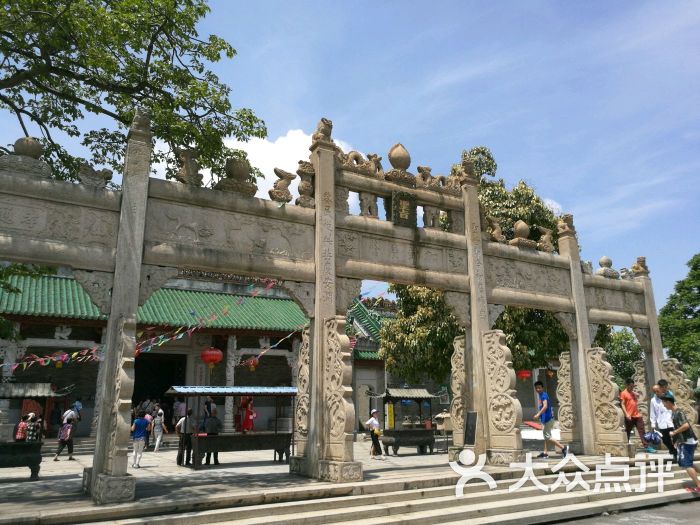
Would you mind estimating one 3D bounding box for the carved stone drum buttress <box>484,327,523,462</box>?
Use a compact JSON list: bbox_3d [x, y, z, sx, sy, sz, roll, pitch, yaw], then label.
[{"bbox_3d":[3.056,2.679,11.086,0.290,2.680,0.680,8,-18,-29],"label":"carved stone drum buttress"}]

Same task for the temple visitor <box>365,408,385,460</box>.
[{"bbox_3d":[0.800,5.510,17.528,0.520,1.580,0.480,-7,-16,23],"label":"temple visitor"}]

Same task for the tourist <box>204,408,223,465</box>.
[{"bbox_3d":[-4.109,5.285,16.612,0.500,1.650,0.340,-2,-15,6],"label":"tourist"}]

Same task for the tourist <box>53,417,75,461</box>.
[{"bbox_3d":[-9.489,5.854,18.148,0.550,1.350,0.500,4,-14,-17],"label":"tourist"}]

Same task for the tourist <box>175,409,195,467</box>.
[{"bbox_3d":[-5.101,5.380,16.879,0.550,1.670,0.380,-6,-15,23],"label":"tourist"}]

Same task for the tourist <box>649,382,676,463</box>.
[{"bbox_3d":[6.757,3.465,11.750,0.480,1.630,0.420,14,-22,-43],"label":"tourist"}]

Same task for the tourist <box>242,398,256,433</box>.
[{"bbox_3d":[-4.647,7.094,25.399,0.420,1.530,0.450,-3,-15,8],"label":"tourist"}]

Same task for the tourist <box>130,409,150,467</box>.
[{"bbox_3d":[-6.082,5.193,16.032,0.480,1.570,0.330,4,-16,-17],"label":"tourist"}]

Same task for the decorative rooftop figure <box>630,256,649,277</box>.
[{"bbox_3d":[7.695,0.133,14.488,0.450,0.520,0.420,8,-15,-29],"label":"decorative rooftop figure"}]

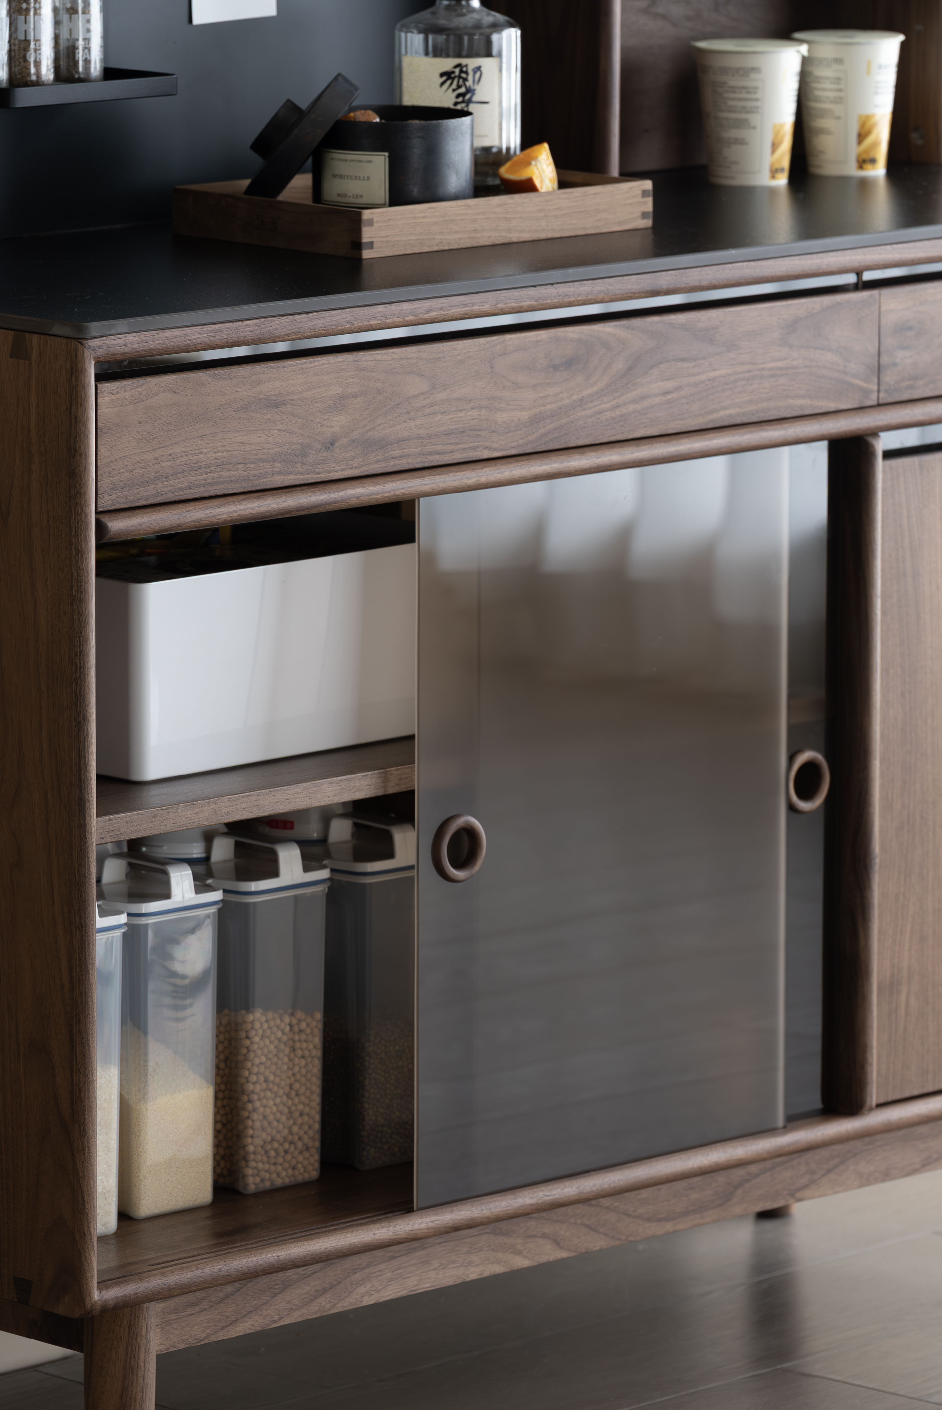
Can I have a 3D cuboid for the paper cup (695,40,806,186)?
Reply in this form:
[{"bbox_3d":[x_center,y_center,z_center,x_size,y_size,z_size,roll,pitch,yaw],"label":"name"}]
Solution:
[{"bbox_3d":[0.224,-0.476,6.304,0.092,0.111,0.092,0,10,0],"label":"paper cup"}]

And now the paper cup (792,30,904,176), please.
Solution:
[{"bbox_3d":[0.307,-0.490,6.382,0.092,0.112,0.092,0,10,0],"label":"paper cup"}]

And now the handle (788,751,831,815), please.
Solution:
[{"bbox_3d":[0.259,0.059,6.018,0.047,0.048,0.016,-9,14,-44],"label":"handle"}]

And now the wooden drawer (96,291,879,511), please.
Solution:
[{"bbox_3d":[-0.098,-0.249,5.826,0.795,0.090,0.355,-9,14,-44],"label":"wooden drawer"}]

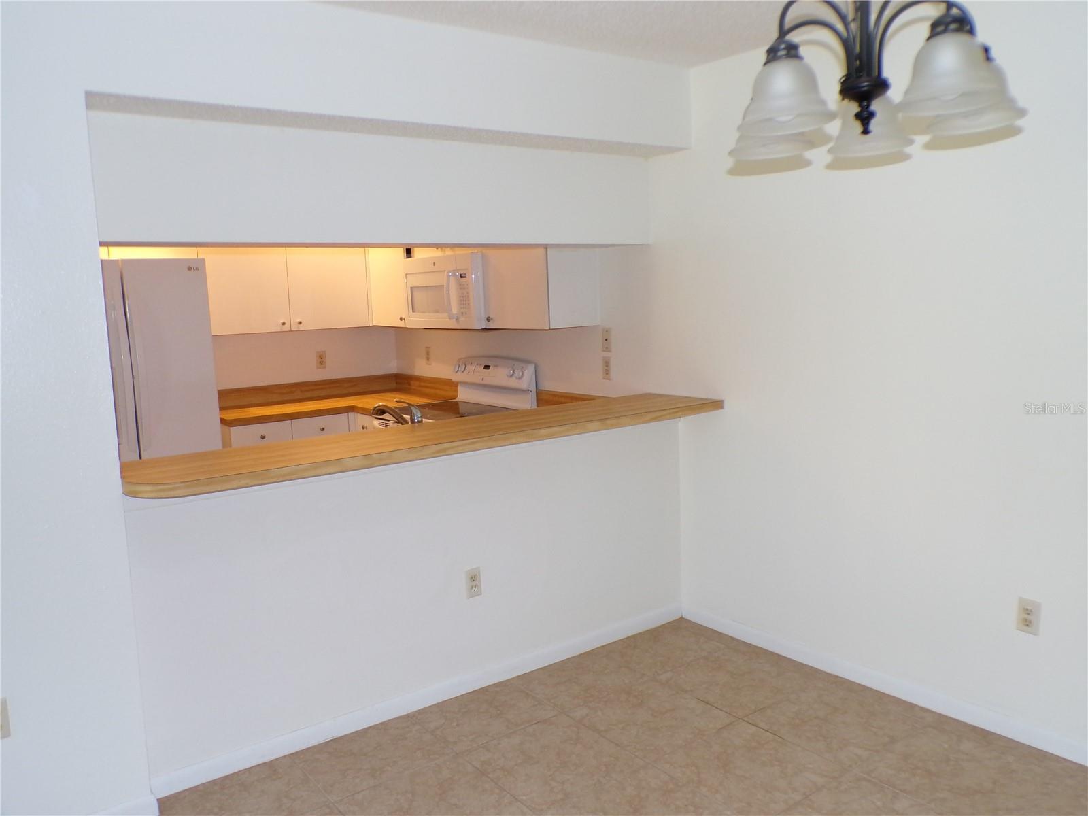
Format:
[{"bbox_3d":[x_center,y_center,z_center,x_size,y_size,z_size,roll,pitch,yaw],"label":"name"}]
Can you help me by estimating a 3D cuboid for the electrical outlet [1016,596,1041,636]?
[{"bbox_3d":[1.605,0.689,2.906,0.008,0.114,0.070,-7,9,-36],"label":"electrical outlet"}]

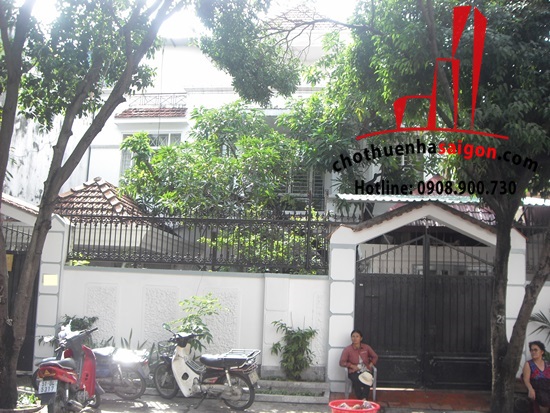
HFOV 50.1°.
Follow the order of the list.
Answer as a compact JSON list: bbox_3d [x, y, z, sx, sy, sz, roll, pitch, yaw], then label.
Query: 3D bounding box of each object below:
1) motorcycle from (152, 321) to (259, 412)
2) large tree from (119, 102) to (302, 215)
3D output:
[{"bbox_3d":[-1.018,2.402,8.800,1.860,1.080,0.680,-2,-9,25],"label":"motorcycle"},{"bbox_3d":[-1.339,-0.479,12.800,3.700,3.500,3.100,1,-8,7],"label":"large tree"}]

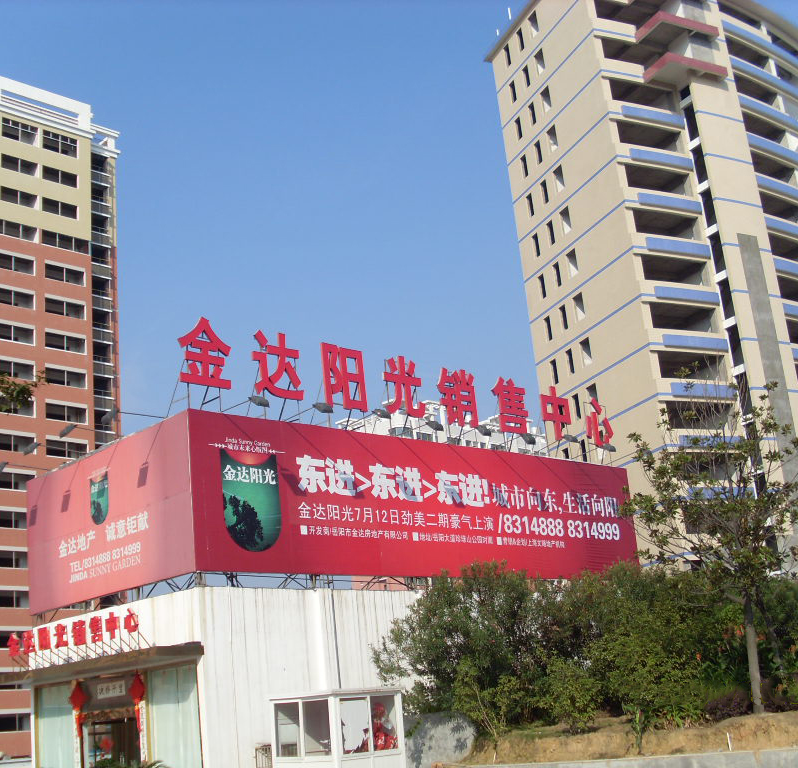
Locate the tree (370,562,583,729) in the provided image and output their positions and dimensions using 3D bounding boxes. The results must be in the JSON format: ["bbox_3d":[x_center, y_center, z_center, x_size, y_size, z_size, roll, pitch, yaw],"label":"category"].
[{"bbox_3d":[1.520,5.138,22.214,4.000,3.259,3.400,-6,-16,2],"label":"tree"}]

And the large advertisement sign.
[{"bbox_3d":[-1.616,6.615,49.419,25.413,5.400,11.320,10,-23,-43],"label":"large advertisement sign"}]

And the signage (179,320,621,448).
[{"bbox_3d":[1.461,0.356,46.641,25.020,2.610,0.350,10,-23,-43],"label":"signage"}]

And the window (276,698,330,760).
[{"bbox_3d":[-1.710,6.182,20.131,0.100,1.050,1.600,9,-22,-41],"label":"window"}]

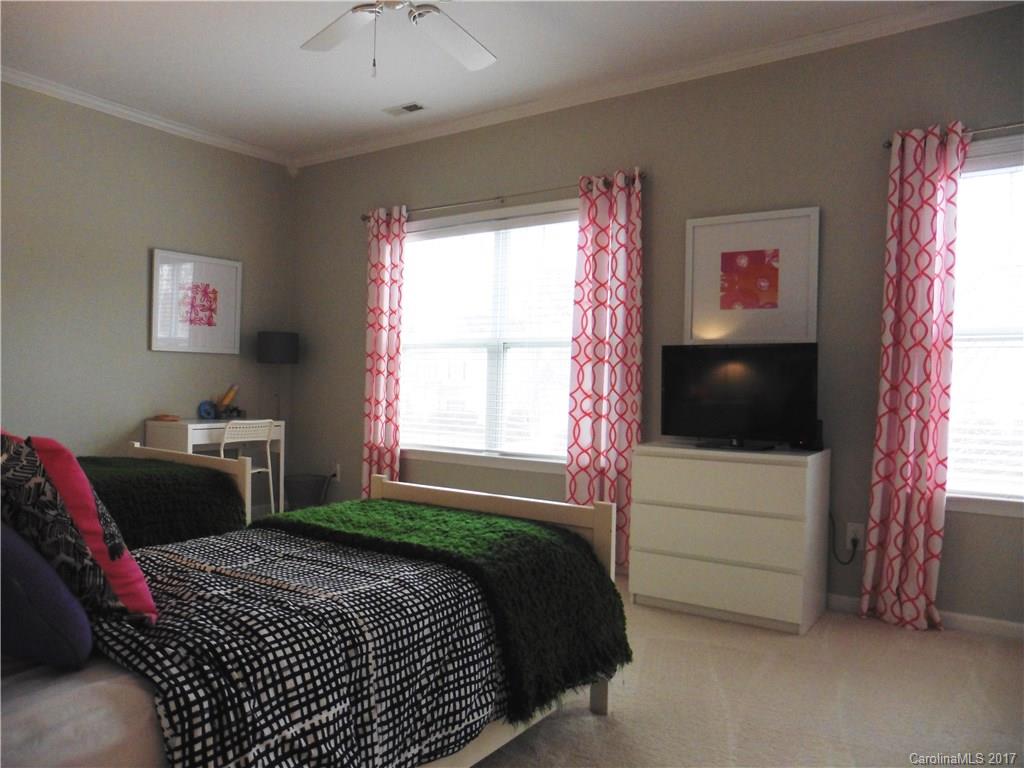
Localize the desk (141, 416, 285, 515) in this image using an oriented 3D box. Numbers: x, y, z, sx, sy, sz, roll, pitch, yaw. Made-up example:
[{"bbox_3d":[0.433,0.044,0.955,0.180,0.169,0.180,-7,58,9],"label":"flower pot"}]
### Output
[{"bbox_3d":[-2.017,0.641,4.846,0.495,0.770,0.730,1,0,34],"label":"desk"}]

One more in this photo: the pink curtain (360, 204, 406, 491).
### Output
[{"bbox_3d":[-0.916,-0.105,5.005,0.400,2.280,0.110,1,0,34],"label":"pink curtain"}]

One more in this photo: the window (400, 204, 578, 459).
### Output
[{"bbox_3d":[-0.149,-0.296,4.599,1.600,1.640,0.100,1,0,34],"label":"window"}]

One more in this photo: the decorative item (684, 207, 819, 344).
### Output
[{"bbox_3d":[1.215,-0.532,3.643,0.670,0.670,0.035,1,0,34],"label":"decorative item"}]

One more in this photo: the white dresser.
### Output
[{"bbox_3d":[1.051,0.695,3.441,0.800,0.780,0.480,1,0,34],"label":"white dresser"}]

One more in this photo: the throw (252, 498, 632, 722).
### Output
[{"bbox_3d":[-0.327,0.629,2.249,1.200,0.430,0.740,1,0,34],"label":"throw"}]

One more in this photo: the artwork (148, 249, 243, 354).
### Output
[{"bbox_3d":[-2.190,-0.557,4.965,0.035,0.670,0.665,1,0,34],"label":"artwork"}]

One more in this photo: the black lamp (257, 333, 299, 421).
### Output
[{"bbox_3d":[-1.766,0.330,5.348,0.290,1.410,0.290,1,0,34],"label":"black lamp"}]

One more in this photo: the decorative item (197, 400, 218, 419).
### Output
[{"bbox_3d":[-2.085,0.185,4.872,0.100,0.130,0.120,1,0,34],"label":"decorative item"}]

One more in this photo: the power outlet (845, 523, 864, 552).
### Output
[{"bbox_3d":[1.628,0.732,3.364,0.072,0.120,0.015,1,0,34],"label":"power outlet"}]

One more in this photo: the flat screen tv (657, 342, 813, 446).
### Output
[{"bbox_3d":[1.062,0.059,3.396,0.735,0.490,0.180,1,0,34],"label":"flat screen tv"}]

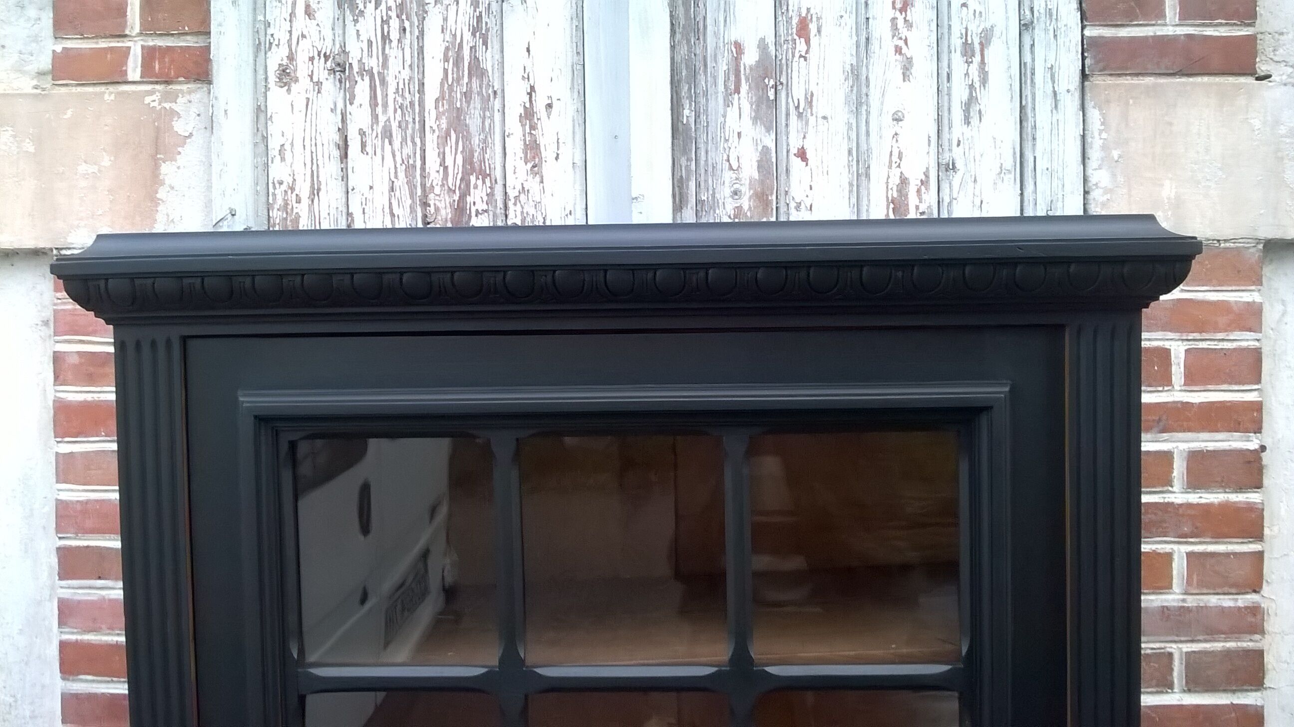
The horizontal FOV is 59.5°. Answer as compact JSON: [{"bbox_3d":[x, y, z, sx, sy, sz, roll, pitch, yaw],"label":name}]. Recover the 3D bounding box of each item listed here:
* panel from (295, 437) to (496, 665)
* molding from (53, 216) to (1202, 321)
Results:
[{"bbox_3d":[-0.232,0.176,1.062,0.190,0.218,0.008,-1,3,2],"label":"panel"},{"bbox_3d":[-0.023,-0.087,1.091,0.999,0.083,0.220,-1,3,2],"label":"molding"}]

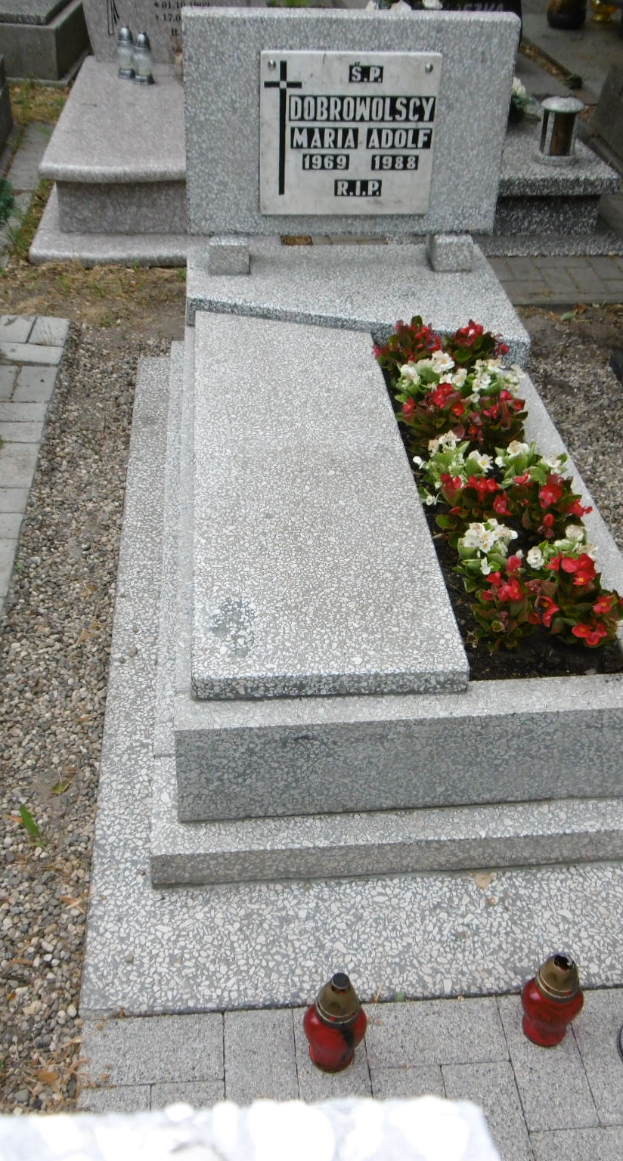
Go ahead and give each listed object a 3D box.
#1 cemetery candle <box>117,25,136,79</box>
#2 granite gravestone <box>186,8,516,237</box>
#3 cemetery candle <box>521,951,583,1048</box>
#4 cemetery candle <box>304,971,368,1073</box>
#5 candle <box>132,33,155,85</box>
[{"bbox_3d":[-0.775,-2.200,4.467,0.083,0.174,0.083,-2,39,-5],"label":"cemetery candle"},{"bbox_3d":[0.090,-1.192,2.825,0.838,0.532,0.115,-2,37,-5],"label":"granite gravestone"},{"bbox_3d":[0.338,0.578,1.491,0.083,0.173,0.083,-2,39,-5],"label":"cemetery candle"},{"bbox_3d":[0.032,0.591,1.454,0.086,0.174,0.086,-2,37,-5],"label":"cemetery candle"},{"bbox_3d":[-0.688,-2.143,4.399,0.083,0.174,0.083,-2,39,-5],"label":"candle"}]

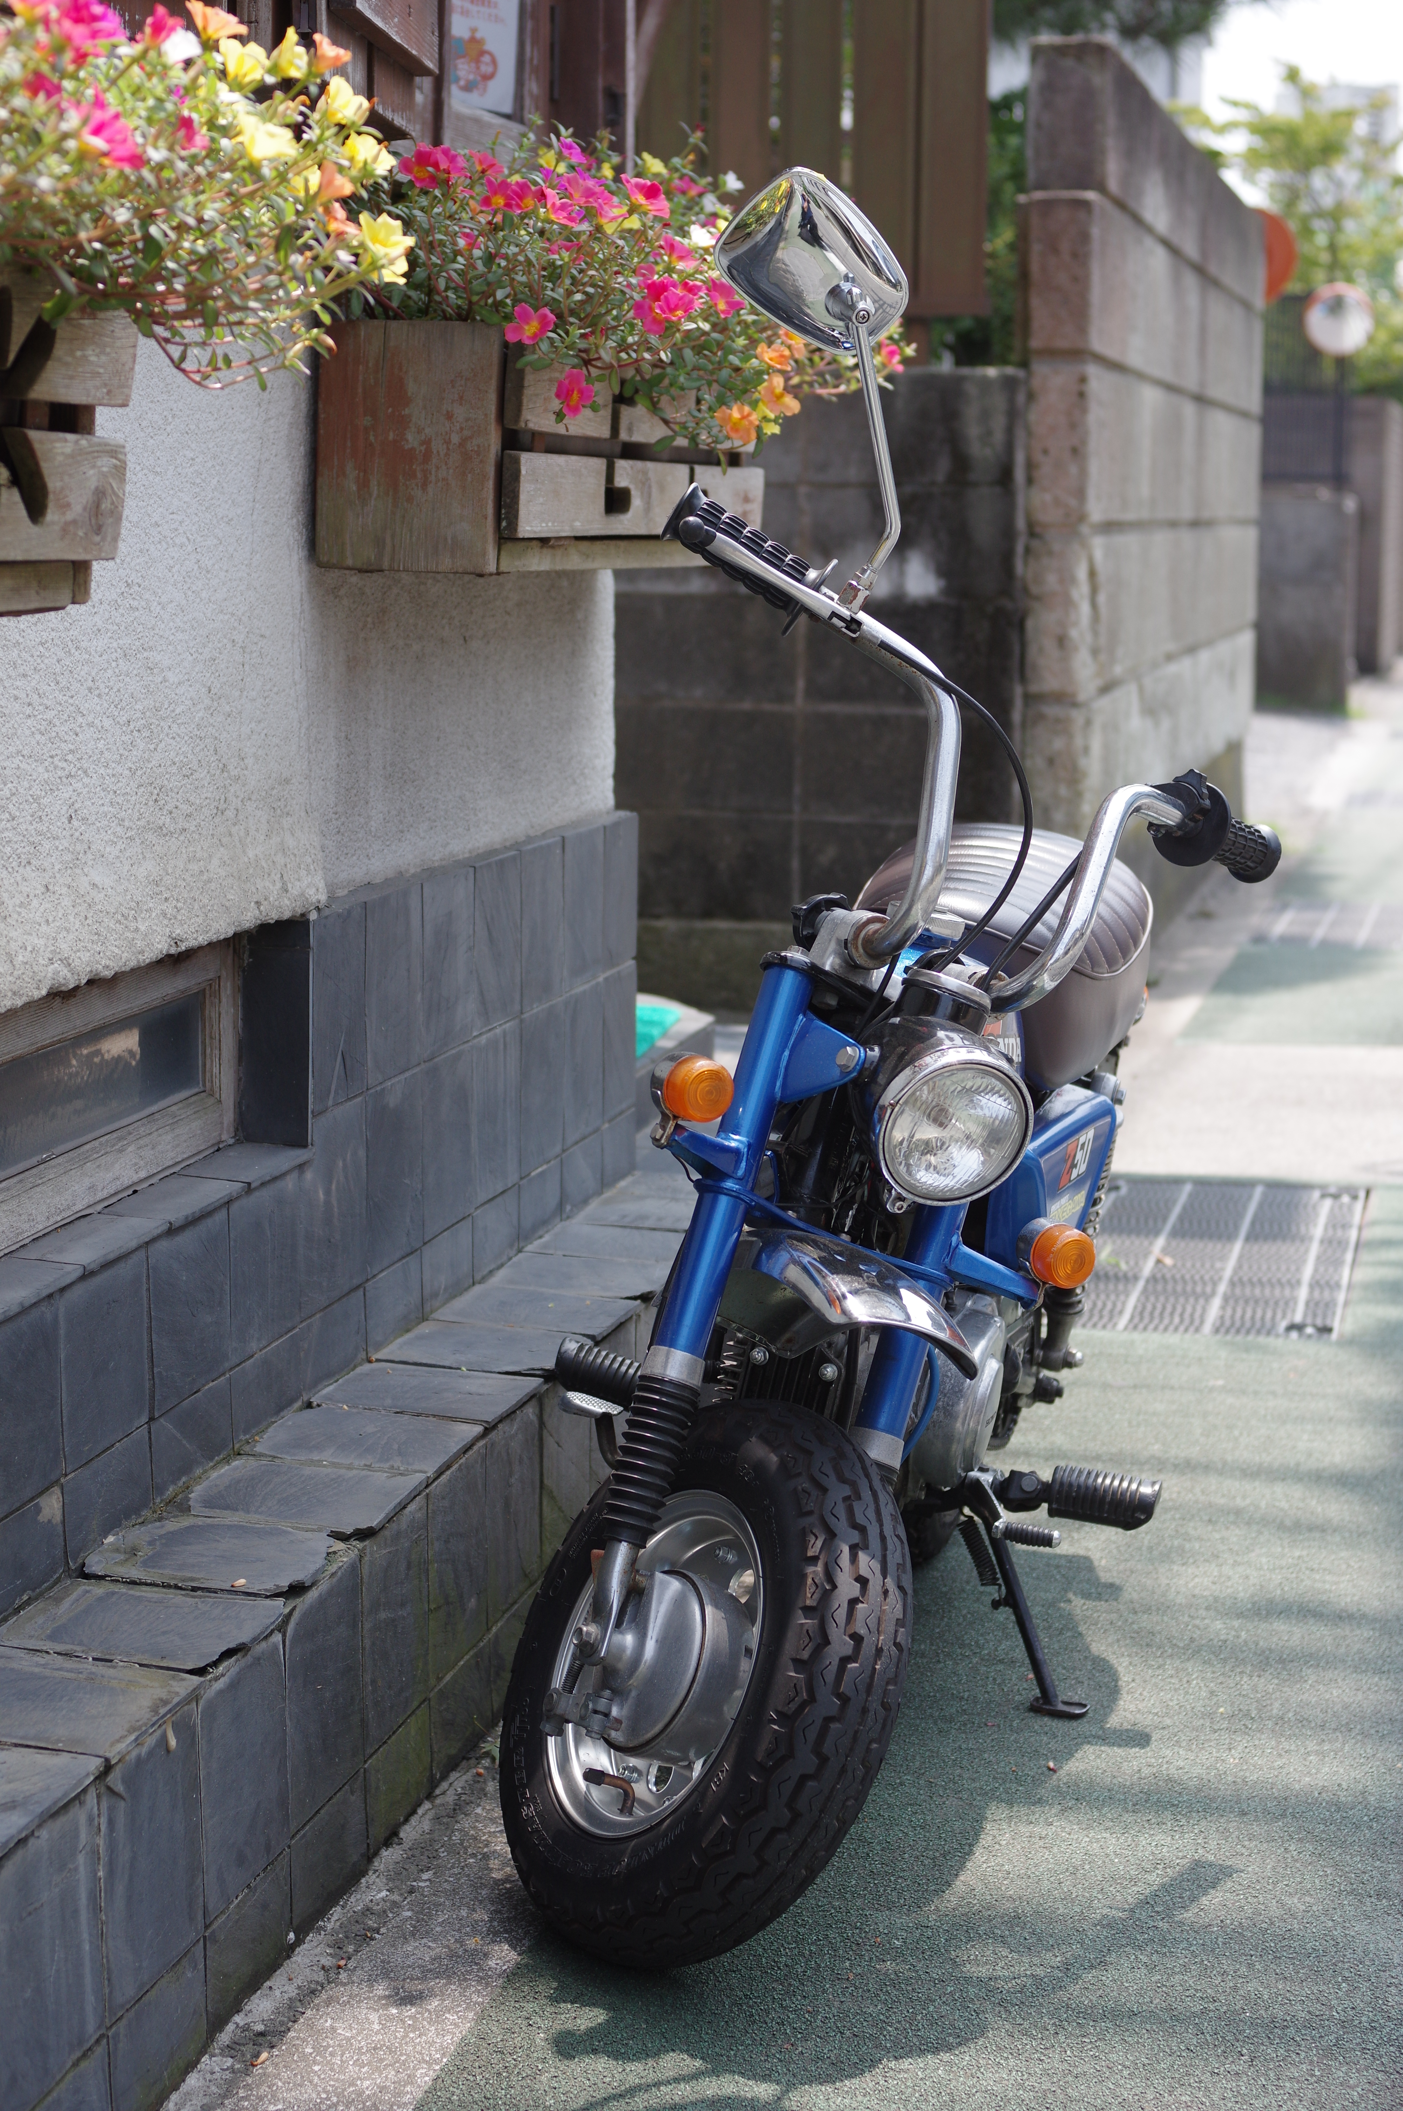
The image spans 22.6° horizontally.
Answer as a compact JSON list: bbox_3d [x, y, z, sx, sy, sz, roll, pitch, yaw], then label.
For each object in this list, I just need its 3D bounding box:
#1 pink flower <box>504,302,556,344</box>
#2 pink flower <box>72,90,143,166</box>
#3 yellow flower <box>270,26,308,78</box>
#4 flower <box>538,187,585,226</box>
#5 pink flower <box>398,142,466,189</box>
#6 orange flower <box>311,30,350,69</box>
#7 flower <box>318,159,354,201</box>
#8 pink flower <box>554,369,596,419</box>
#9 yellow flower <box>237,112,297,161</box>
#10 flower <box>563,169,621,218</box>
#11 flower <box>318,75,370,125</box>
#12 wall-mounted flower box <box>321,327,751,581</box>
[{"bbox_3d":[-0.128,-0.542,2.600,0.038,0.030,0.025,-1,9,-9],"label":"pink flower"},{"bbox_3d":[-0.310,-0.483,1.832,0.027,0.042,0.041,-29,1,15],"label":"pink flower"},{"bbox_3d":[-0.251,-0.610,2.136,0.023,0.031,0.031,-21,6,9],"label":"yellow flower"},{"bbox_3d":[-0.112,-0.677,2.800,0.038,0.033,0.035,-7,11,-37],"label":"flower"},{"bbox_3d":[-0.216,-0.714,2.819,0.052,0.038,0.033,-1,-9,-10],"label":"pink flower"},{"bbox_3d":[-0.223,-0.604,2.110,0.027,0.025,0.024,9,12,44],"label":"orange flower"},{"bbox_3d":[-0.224,-0.535,2.153,0.021,0.026,0.027,-31,4,9],"label":"flower"},{"bbox_3d":[-0.101,-0.531,2.812,0.033,0.040,0.022,-1,6,-10],"label":"pink flower"},{"bbox_3d":[-0.251,-0.531,2.030,0.034,0.029,0.034,-7,11,-37],"label":"yellow flower"},{"bbox_3d":[-0.088,-0.696,2.840,0.048,0.039,0.038,-4,10,-24],"label":"flower"},{"bbox_3d":[-0.216,-0.577,2.120,0.032,0.030,0.031,-3,9,-18],"label":"flower"},{"bbox_3d":[-0.123,-0.543,3.212,0.167,0.195,0.901,2,9,13],"label":"wall-mounted flower box"}]

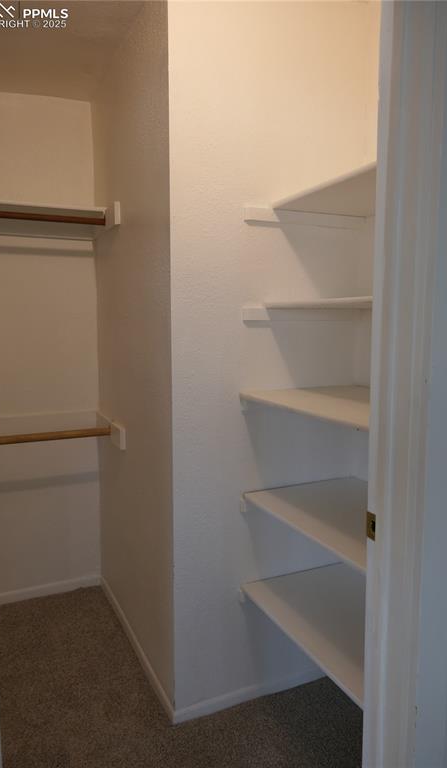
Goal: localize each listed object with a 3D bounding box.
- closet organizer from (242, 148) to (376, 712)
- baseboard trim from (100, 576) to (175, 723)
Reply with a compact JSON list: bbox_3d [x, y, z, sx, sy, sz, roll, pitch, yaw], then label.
[{"bbox_3d":[0.428,0.107,1.548,0.500,1.377,0.665,-3,7,-25],"label":"closet organizer"},{"bbox_3d":[-0.398,1.086,2.208,0.013,0.050,1.044,-3,7,-26],"label":"baseboard trim"}]

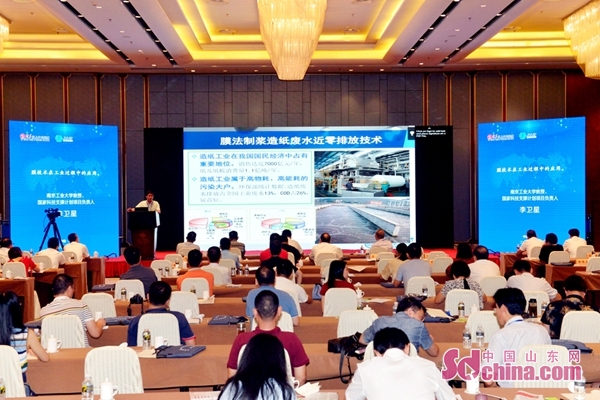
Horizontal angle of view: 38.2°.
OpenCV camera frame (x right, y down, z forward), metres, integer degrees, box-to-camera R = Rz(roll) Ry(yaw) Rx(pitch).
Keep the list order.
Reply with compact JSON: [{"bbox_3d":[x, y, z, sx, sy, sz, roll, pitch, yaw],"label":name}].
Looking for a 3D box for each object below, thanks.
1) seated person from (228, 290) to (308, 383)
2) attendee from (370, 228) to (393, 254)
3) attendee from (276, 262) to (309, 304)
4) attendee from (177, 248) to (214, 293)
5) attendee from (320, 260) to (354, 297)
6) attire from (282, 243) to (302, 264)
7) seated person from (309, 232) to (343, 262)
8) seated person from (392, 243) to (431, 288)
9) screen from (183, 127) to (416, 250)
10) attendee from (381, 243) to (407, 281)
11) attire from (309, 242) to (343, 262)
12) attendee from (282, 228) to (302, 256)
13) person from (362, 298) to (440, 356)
[{"bbox_3d":[-0.231,1.300,6.350,0.580,1.280,0.750,0,0,0],"label":"seated person"},{"bbox_3d":[1.599,1.207,16.800,0.480,1.260,0.800,0,0,-2],"label":"attendee"},{"bbox_3d":[-0.133,1.246,9.250,0.500,1.220,0.800,0,0,4],"label":"attendee"},{"bbox_3d":[-1.284,1.235,10.650,0.480,1.250,0.800,0,0,3],"label":"attendee"},{"bbox_3d":[0.409,1.282,9.450,0.460,1.260,0.800,0,0,17],"label":"attendee"},{"bbox_3d":[-0.198,1.095,16.350,0.500,0.660,0.400,0,0,0],"label":"attire"},{"bbox_3d":[0.503,1.285,16.450,0.580,1.290,0.750,0,0,0],"label":"seated person"},{"bbox_3d":[1.447,1.253,11.250,0.520,1.340,0.750,0,0,0],"label":"seated person"},{"bbox_3d":[-0.006,-0.325,24.500,6.580,3.500,0.120,0,0,0],"label":"screen"},{"bbox_3d":[1.467,1.271,12.650,0.500,1.260,0.800,0,0,0],"label":"attendee"},{"bbox_3d":[0.500,1.085,16.350,0.580,0.660,0.420,0,0,0],"label":"attire"},{"bbox_3d":[-0.239,1.293,18.000,0.540,1.280,0.750,0,0,0],"label":"attendee"},{"bbox_3d":[0.712,1.316,6.200,0.570,1.200,0.880,0,0,7],"label":"person"}]

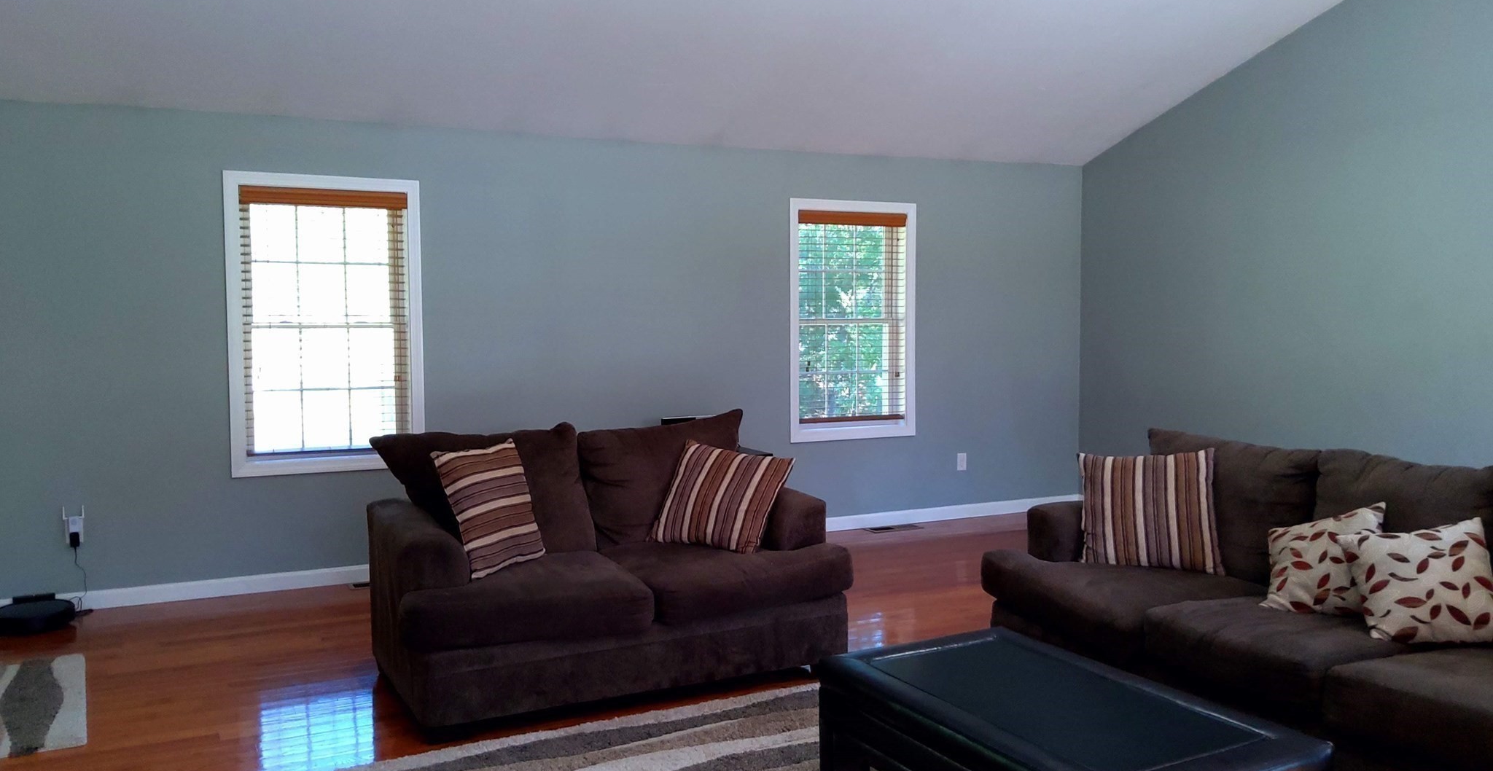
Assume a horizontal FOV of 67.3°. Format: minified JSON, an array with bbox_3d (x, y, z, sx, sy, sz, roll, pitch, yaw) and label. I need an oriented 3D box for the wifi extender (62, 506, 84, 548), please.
[{"bbox_3d":[-3.241,0.678,5.414,0.085,0.185,0.055,-2,4,-25],"label":"wifi extender"}]

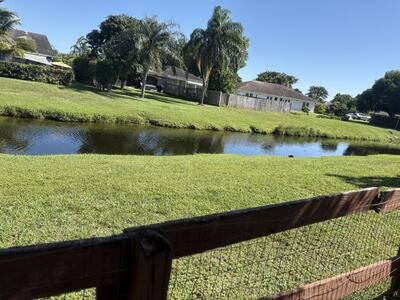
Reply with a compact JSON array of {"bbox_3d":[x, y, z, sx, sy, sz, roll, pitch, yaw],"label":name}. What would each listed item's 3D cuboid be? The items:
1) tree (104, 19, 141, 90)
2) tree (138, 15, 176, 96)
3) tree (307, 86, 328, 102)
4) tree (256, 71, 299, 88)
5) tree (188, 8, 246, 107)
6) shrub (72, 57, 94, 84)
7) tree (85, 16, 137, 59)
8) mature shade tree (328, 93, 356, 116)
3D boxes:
[{"bbox_3d":[-11.190,-13.330,42.030,6.200,9.560,6.200,9,13,0],"label":"tree"},{"bbox_3d":[-5.540,-10.570,34.950,5.300,9.340,5.300,9,13,0],"label":"tree"},{"bbox_3d":[36.450,-16.720,95.380,7.200,6.820,7.200,9,13,0],"label":"tree"},{"bbox_3d":[18.390,-15.260,73.820,10.500,8.140,10.500,9,13,0],"label":"tree"},{"bbox_3d":[1.420,-11.840,38.590,7.500,12.330,7.500,9,13,0],"label":"tree"},{"bbox_3d":[-15.870,-10.700,40.770,3.000,3.590,3.000,9,13,0],"label":"shrub"},{"bbox_3d":[-13.980,-15.310,46.300,8.200,10.490,8.200,9,13,0],"label":"tree"},{"bbox_3d":[32.810,-10.590,70.240,6.500,5.450,6.500,9,13,0],"label":"mature shade tree"}]

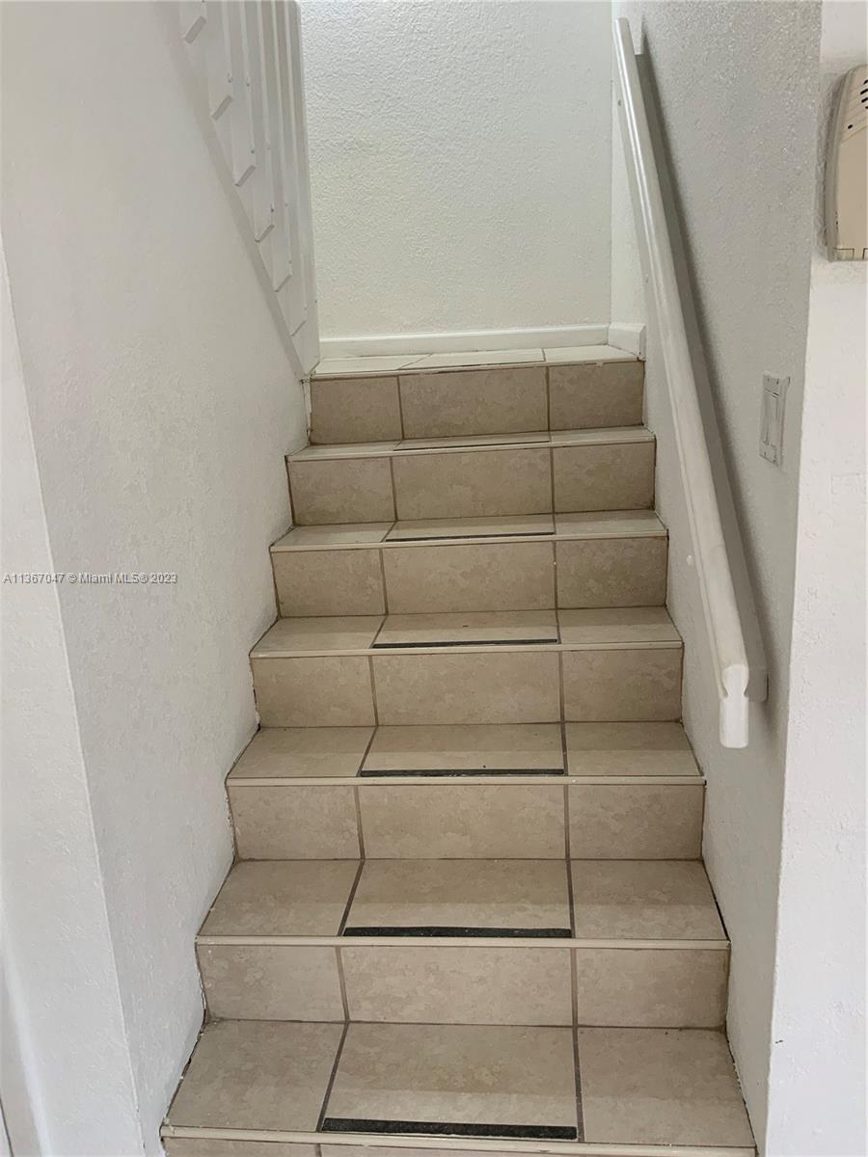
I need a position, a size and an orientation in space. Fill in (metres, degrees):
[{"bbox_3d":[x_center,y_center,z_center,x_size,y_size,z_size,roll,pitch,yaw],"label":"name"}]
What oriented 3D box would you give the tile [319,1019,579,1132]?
[{"bbox_3d":[0.037,0.863,1.667,0.413,0.012,0.246,-2,16,7],"label":"tile"}]

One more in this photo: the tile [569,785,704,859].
[{"bbox_3d":[0.417,0.500,2.000,0.270,0.173,0.010,-2,16,7],"label":"tile"}]

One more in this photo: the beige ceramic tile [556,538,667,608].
[{"bbox_3d":[0.447,-0.013,2.415,0.270,0.176,0.010,-2,16,7],"label":"beige ceramic tile"}]

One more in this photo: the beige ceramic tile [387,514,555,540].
[{"bbox_3d":[0.097,-0.129,2.526,0.421,0.010,0.254,-2,16,7],"label":"beige ceramic tile"}]

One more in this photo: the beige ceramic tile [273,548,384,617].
[{"bbox_3d":[-0.263,0.010,2.464,0.272,0.171,0.010,-2,16,7],"label":"beige ceramic tile"}]

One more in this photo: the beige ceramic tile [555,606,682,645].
[{"bbox_3d":[0.431,0.112,2.283,0.264,0.010,0.253,-2,16,7],"label":"beige ceramic tile"}]

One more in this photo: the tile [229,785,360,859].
[{"bbox_3d":[-0.299,0.525,2.084,0.278,0.173,0.010,-2,16,7],"label":"tile"}]

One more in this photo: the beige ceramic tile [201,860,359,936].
[{"bbox_3d":[-0.300,0.641,1.949,0.272,0.010,0.257,-2,16,7],"label":"beige ceramic tile"}]

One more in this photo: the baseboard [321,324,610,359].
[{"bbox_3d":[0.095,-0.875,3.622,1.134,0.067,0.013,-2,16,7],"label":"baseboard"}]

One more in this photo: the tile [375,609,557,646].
[{"bbox_3d":[0.080,0.123,2.266,0.413,0.012,0.246,-2,16,7],"label":"tile"}]

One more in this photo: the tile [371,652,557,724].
[{"bbox_3d":[0.075,0.251,2.219,0.421,0.170,0.010,-2,16,7],"label":"tile"}]

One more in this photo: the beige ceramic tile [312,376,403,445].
[{"bbox_3d":[-0.231,-0.501,2.870,0.265,0.178,0.010,-2,16,7],"label":"beige ceramic tile"}]

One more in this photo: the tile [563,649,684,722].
[{"bbox_3d":[0.432,0.243,2.208,0.270,0.175,0.010,-2,16,7],"label":"tile"}]

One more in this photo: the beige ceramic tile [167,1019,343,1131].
[{"bbox_3d":[-0.322,0.907,1.774,0.278,0.010,0.255,-2,16,7],"label":"beige ceramic tile"}]

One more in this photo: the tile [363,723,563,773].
[{"bbox_3d":[0.069,0.383,2.149,0.426,0.010,0.254,-2,16,7],"label":"tile"}]

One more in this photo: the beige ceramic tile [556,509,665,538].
[{"bbox_3d":[0.436,-0.135,2.423,0.261,0.012,0.243,-2,16,7],"label":"beige ceramic tile"}]

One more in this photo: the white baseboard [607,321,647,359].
[{"bbox_3d":[0.618,-0.771,3.116,0.013,0.066,0.924,-2,15,7],"label":"white baseboard"}]

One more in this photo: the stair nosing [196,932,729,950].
[{"bbox_3d":[0.035,0.655,1.740,0.956,0.015,0.016,-2,16,7],"label":"stair nosing"}]

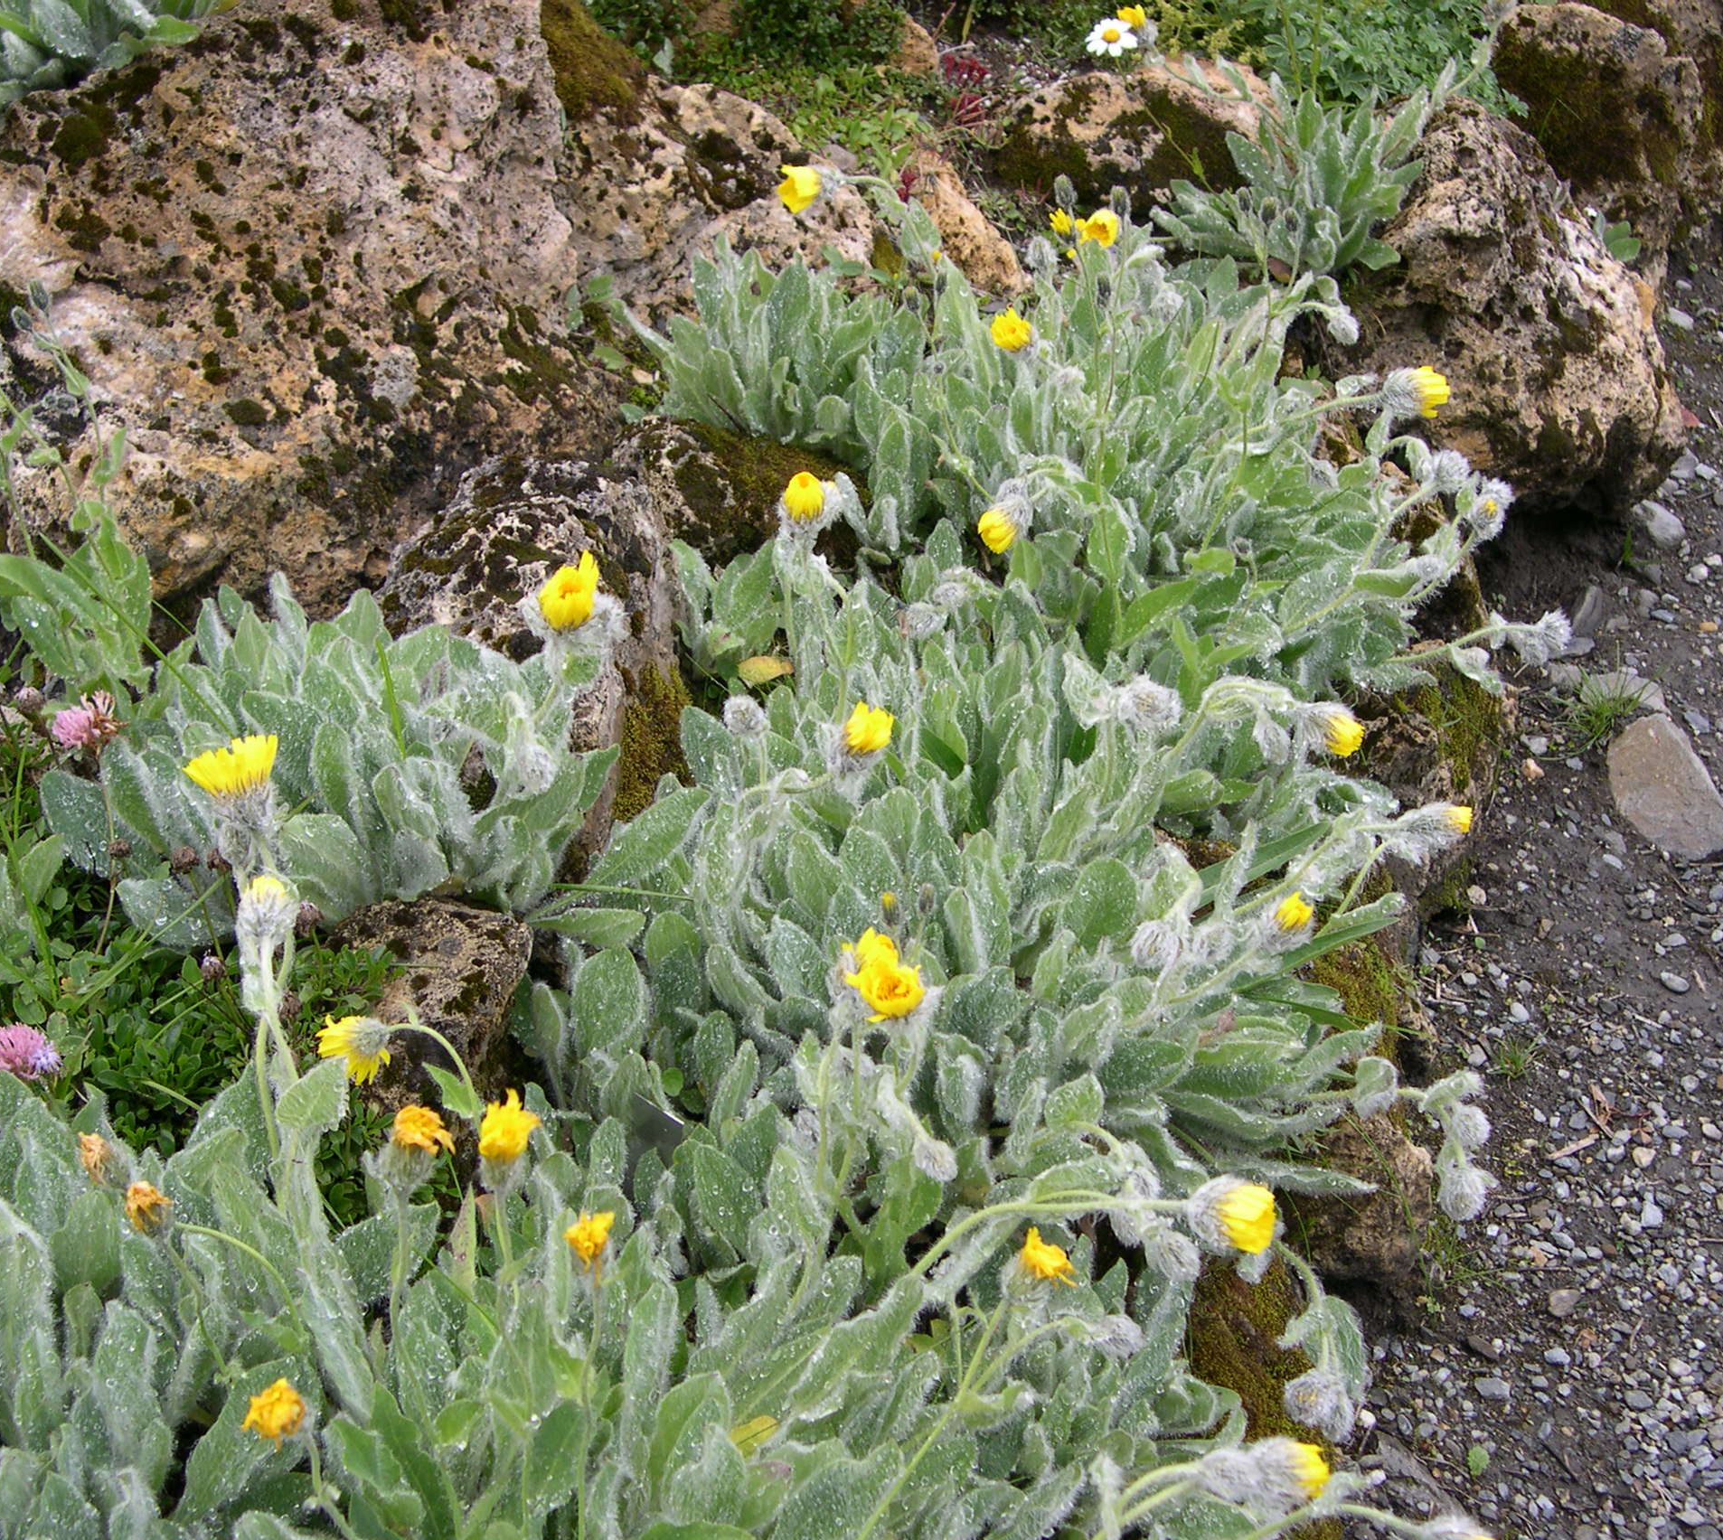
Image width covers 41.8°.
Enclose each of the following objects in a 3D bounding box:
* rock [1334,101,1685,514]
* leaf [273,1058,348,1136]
[{"bbox_3d":[0.567,-0.409,2.000,0.290,0.250,0.250,0,43,0],"label":"rock"},{"bbox_3d":[-0.249,0.148,1.020,0.033,0.033,0.018,0,42,0],"label":"leaf"}]

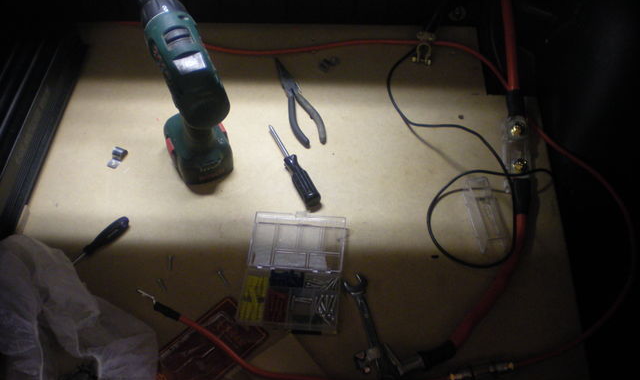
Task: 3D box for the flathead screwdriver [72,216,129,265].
[{"bbox_3d":[-0.299,0.085,0.883,0.022,0.022,0.155,31,59,24],"label":"flathead screwdriver"}]

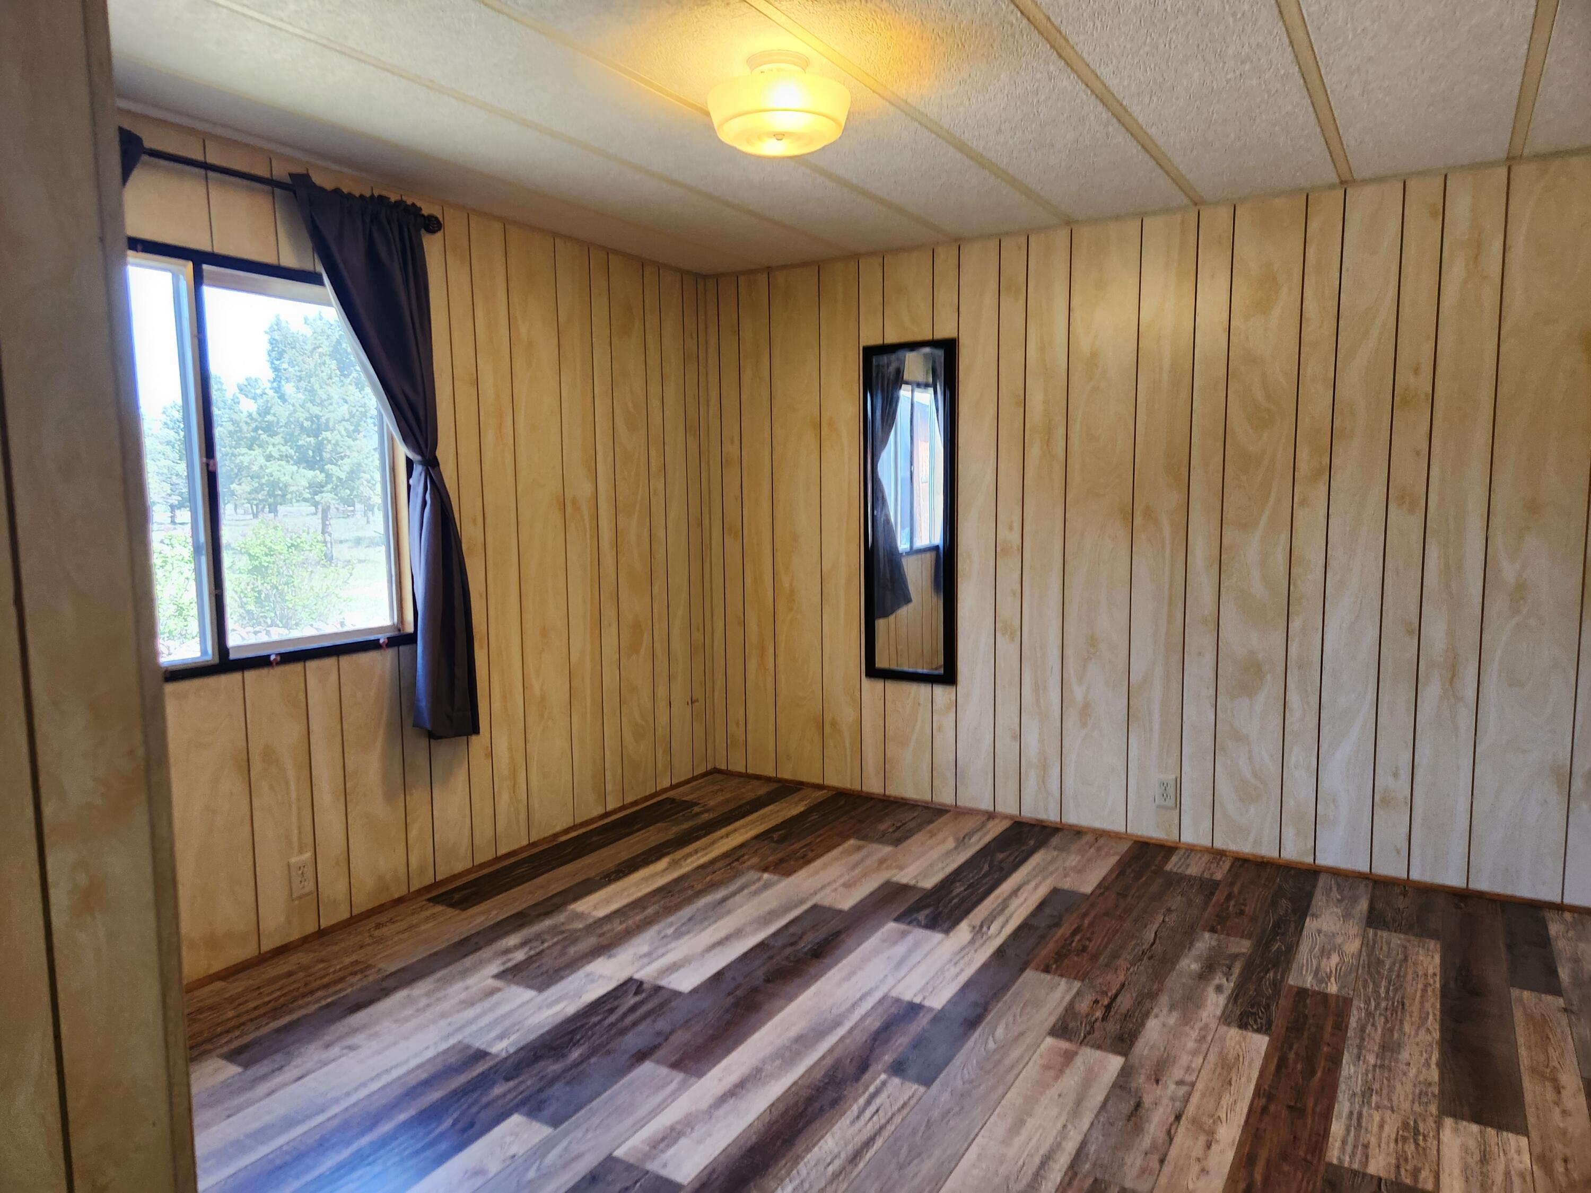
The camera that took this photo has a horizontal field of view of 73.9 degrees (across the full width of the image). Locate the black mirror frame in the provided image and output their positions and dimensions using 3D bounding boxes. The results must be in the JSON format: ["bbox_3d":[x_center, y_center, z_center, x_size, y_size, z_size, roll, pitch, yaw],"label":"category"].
[{"bbox_3d":[0.429,-0.310,4.025,0.380,1.283,0.022,3,7,31],"label":"black mirror frame"}]

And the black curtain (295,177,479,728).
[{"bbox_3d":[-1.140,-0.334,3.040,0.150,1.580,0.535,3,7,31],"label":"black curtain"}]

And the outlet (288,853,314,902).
[{"bbox_3d":[-1.370,0.780,2.942,0.008,0.113,0.070,3,7,31],"label":"outlet"}]

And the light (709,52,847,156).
[{"bbox_3d":[-0.035,-1.037,2.220,0.297,0.159,0.297,-1,6,0],"label":"light"}]

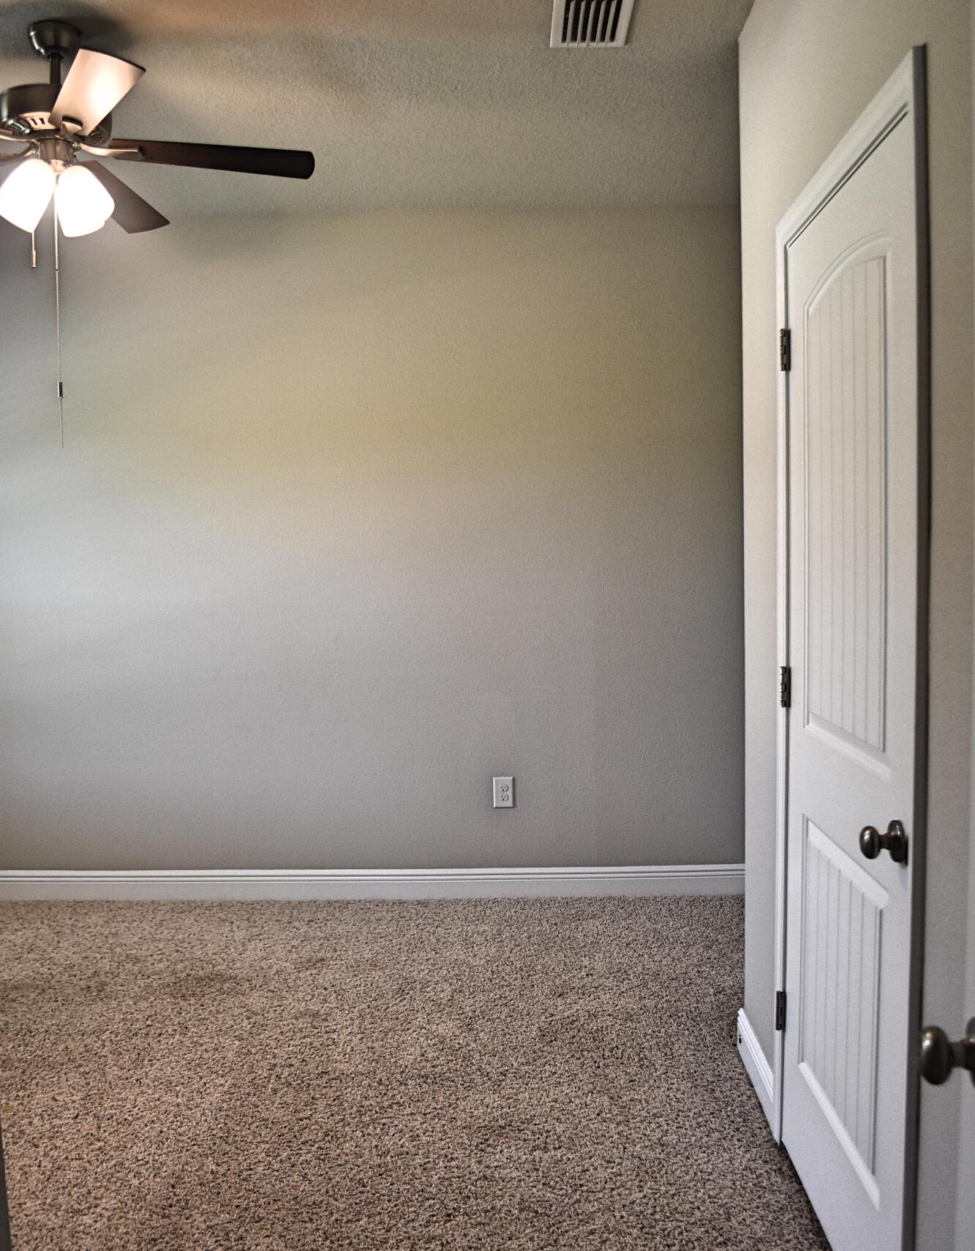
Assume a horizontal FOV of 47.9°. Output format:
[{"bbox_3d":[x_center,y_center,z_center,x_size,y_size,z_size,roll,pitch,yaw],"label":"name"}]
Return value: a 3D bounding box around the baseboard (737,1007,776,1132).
[{"bbox_3d":[0.696,1.133,2.810,0.016,0.135,0.456,-1,4,2],"label":"baseboard"}]

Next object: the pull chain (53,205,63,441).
[{"bbox_3d":[-1.084,-0.768,2.780,0.014,0.636,0.014,-1,4,2],"label":"pull chain"}]

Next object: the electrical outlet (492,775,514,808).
[{"bbox_3d":[0.065,0.670,4.395,0.079,0.124,0.010,-1,4,2],"label":"electrical outlet"}]

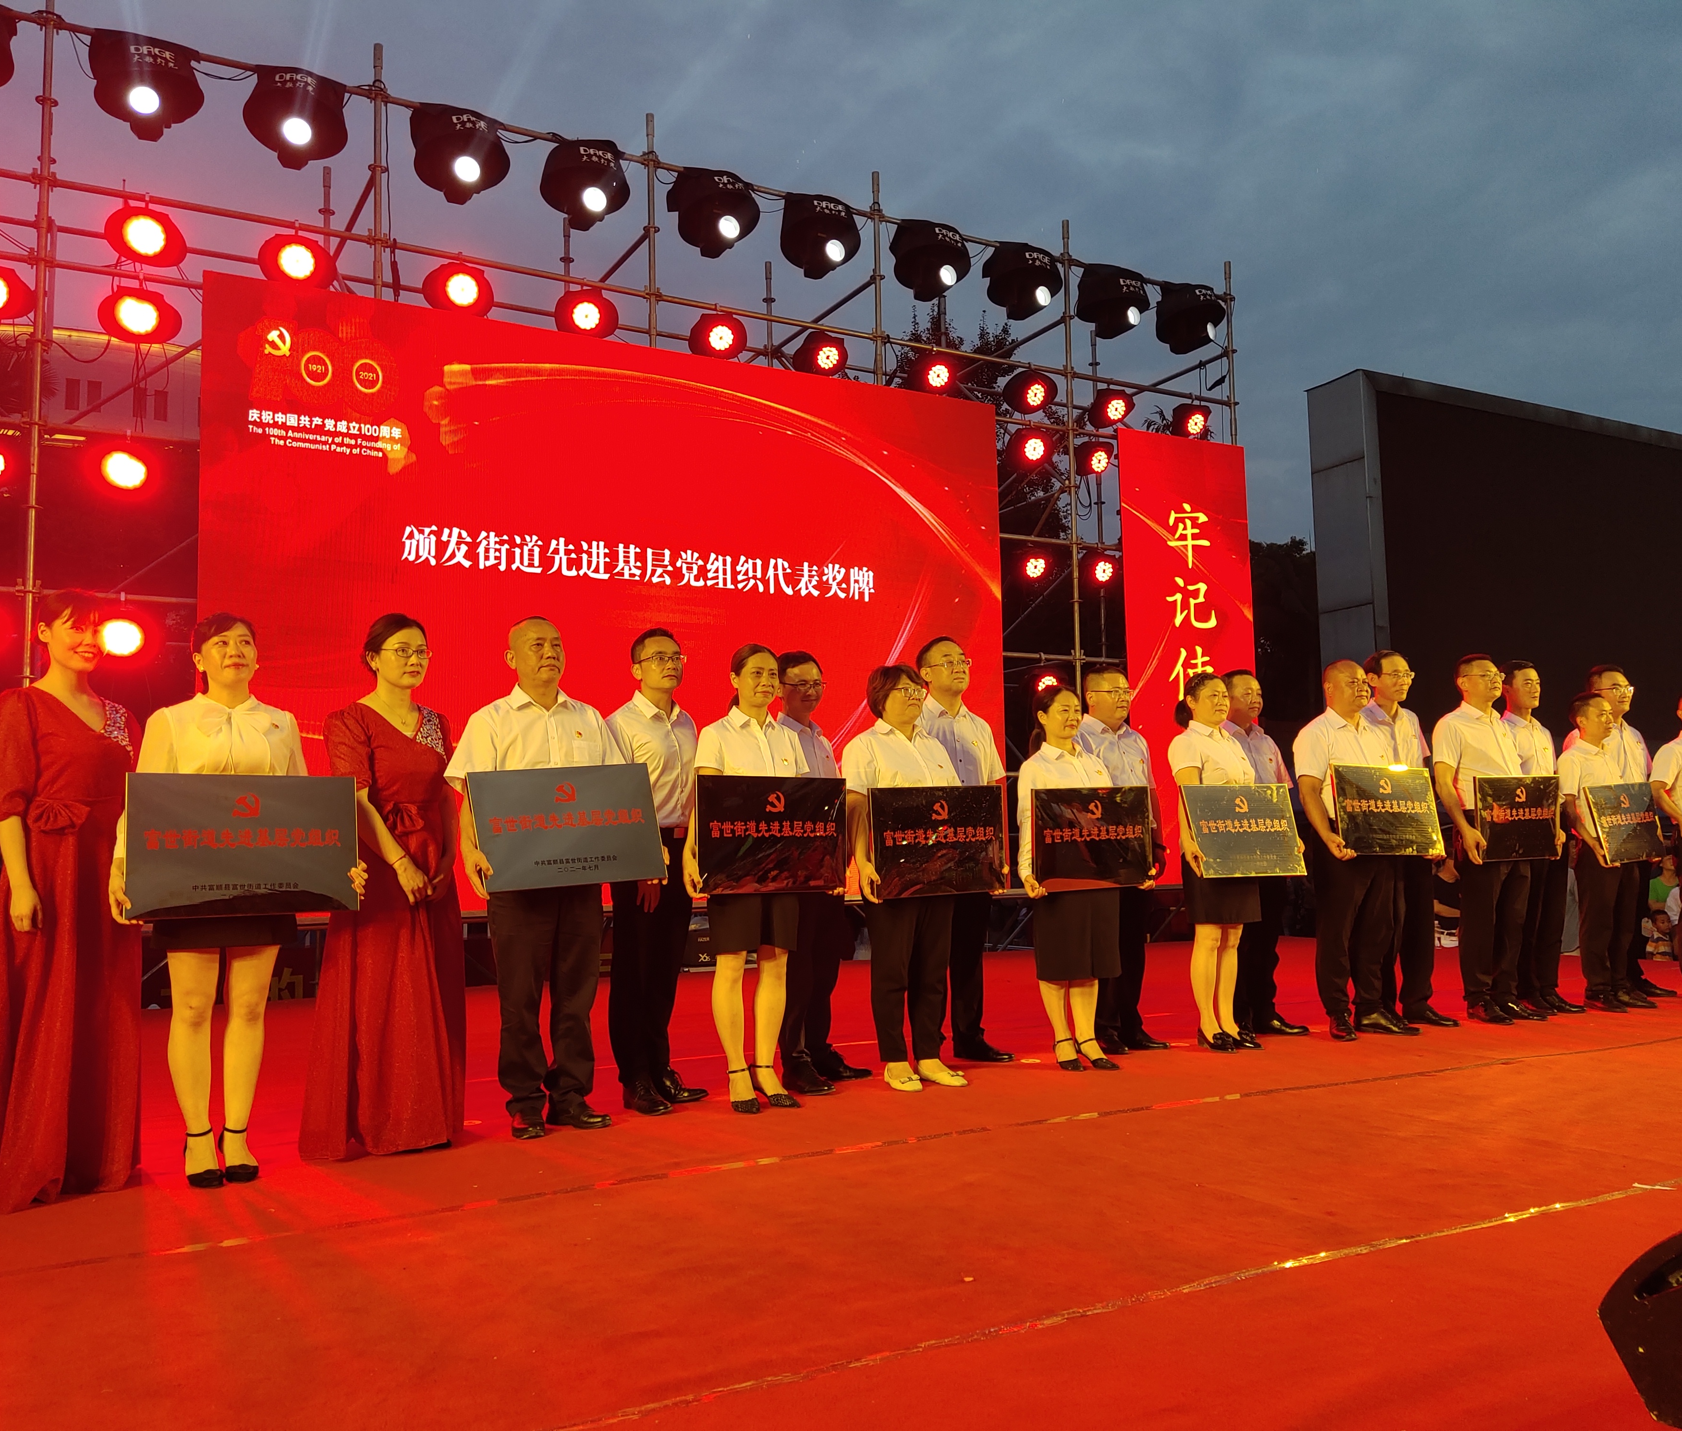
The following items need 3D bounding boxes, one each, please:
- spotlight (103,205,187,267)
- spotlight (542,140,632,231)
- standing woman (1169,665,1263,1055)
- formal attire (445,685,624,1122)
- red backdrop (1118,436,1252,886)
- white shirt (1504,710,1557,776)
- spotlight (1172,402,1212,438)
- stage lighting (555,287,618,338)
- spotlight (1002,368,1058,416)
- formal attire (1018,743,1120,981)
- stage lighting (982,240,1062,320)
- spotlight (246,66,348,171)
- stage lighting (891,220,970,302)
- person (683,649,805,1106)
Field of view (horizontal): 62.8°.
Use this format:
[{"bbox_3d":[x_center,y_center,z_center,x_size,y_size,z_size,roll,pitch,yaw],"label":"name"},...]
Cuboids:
[{"bbox_3d":[-4.317,-2.980,8.554,0.460,0.350,0.290,2,-5,-29],"label":"spotlight"},{"bbox_3d":[-1.868,-3.883,10.067,0.570,0.540,0.450,2,-6,-29],"label":"spotlight"},{"bbox_3d":[1.661,0.632,6.123,0.460,1.630,0.340,2,-6,-29],"label":"standing woman"},{"bbox_3d":[-0.996,0.593,4.547,0.540,1.400,0.320,2,-6,-29],"label":"formal attire"},{"bbox_3d":[3.163,-0.534,12.363,1.480,4.000,0.100,2,-6,-29],"label":"red backdrop"},{"bbox_3d":[3.431,0.238,6.978,0.480,0.580,0.280,2,-6,-29],"label":"white shirt"},{"bbox_3d":[3.263,-2.723,12.810,0.320,0.350,0.260,2,-6,-29],"label":"spotlight"},{"bbox_3d":[-1.848,-2.909,10.017,0.400,0.350,0.280,2,-6,-29],"label":"stage lighting"},{"bbox_3d":[1.602,-2.749,11.709,0.430,0.310,0.270,2,-6,-28],"label":"spotlight"},{"bbox_3d":[0.939,0.603,5.741,0.430,0.990,0.300,2,-6,-29],"label":"formal attire"},{"bbox_3d":[1.543,-3.718,11.792,0.560,0.560,0.450,2,-6,-27],"label":"stage lighting"},{"bbox_3d":[-3.610,-3.955,9.117,0.600,0.540,0.460,2,-6,-29],"label":"spotlight"},{"bbox_3d":[0.750,-3.777,11.470,0.620,0.580,0.550,3,-7,-37],"label":"stage lighting"},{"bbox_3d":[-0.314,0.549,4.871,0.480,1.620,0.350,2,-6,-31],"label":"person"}]

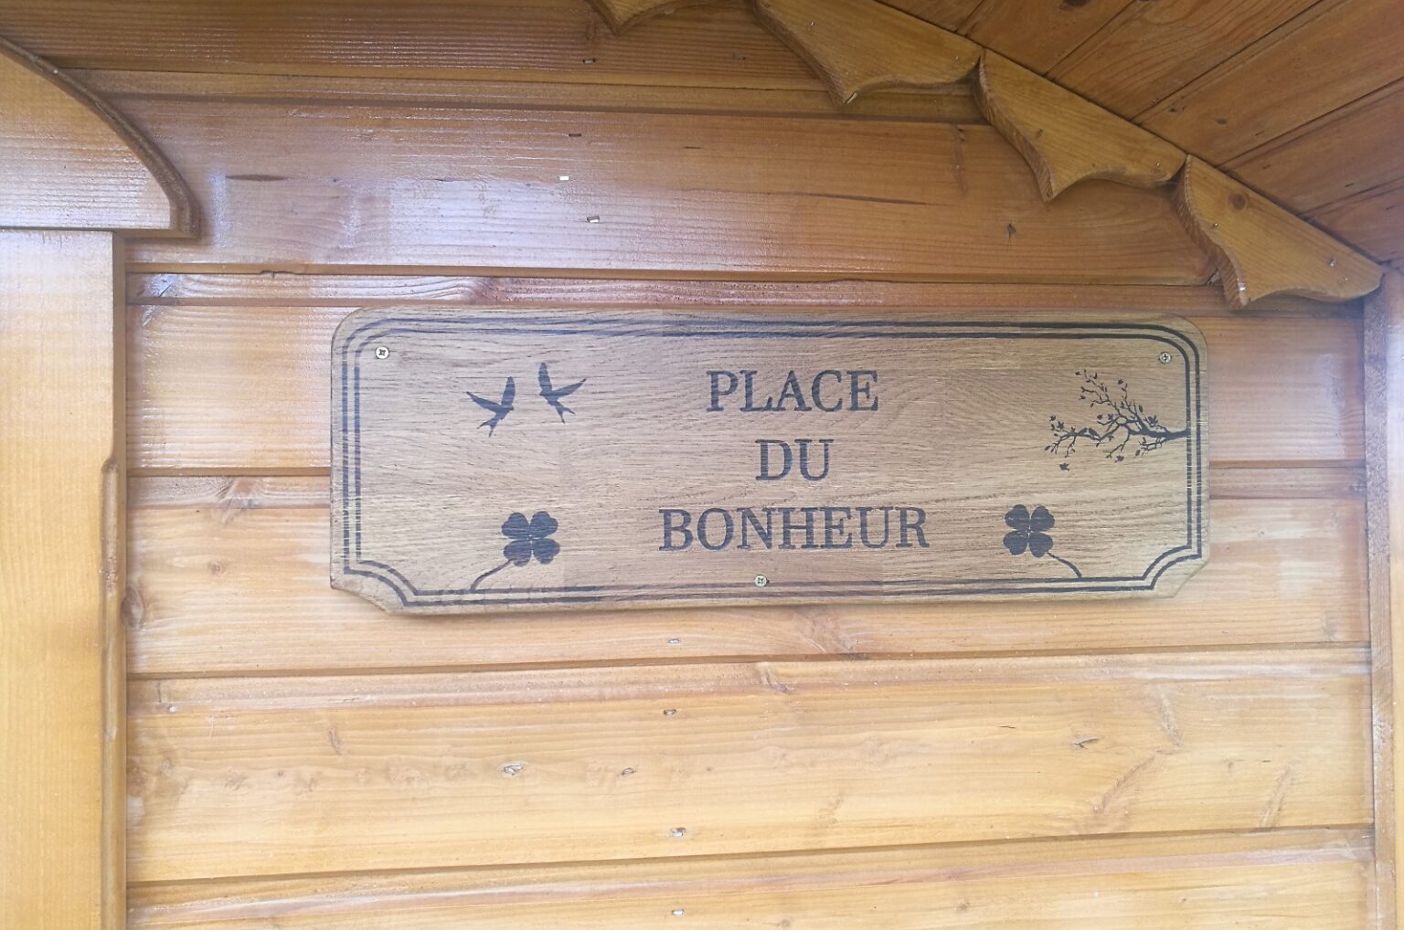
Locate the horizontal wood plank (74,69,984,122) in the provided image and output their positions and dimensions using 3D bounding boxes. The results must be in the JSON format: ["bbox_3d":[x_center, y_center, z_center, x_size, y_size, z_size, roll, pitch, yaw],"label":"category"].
[{"bbox_3d":[-0.103,-0.244,0.734,0.596,0.018,0.016,0,-1,-6],"label":"horizontal wood plank"}]

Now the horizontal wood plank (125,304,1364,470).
[{"bbox_3d":[0.052,-0.051,0.744,0.837,0.108,0.020,0,-1,-6],"label":"horizontal wood plank"}]

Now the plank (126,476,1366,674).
[{"bbox_3d":[0.053,0.068,0.742,0.837,0.125,0.020,0,-1,-6],"label":"plank"}]

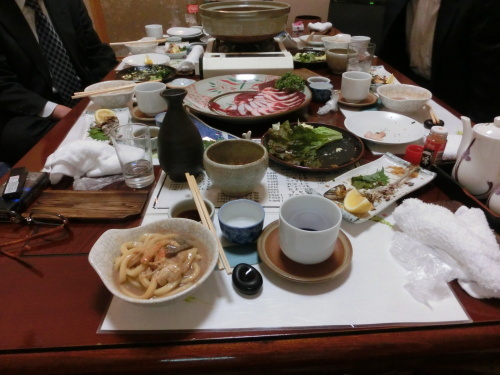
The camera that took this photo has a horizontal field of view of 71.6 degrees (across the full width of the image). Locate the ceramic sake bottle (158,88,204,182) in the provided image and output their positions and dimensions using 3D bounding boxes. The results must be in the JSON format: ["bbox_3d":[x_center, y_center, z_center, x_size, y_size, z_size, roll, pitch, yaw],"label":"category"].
[{"bbox_3d":[-0.128,-0.092,0.638,0.085,0.168,0.085,0,34,0],"label":"ceramic sake bottle"}]

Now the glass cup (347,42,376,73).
[{"bbox_3d":[0.372,-0.414,1.161,0.087,0.115,0.087,0,33,0],"label":"glass cup"}]

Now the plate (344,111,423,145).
[{"bbox_3d":[0.312,-0.134,0.812,0.178,0.023,0.178,0,33,0],"label":"plate"}]

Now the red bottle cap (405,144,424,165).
[{"bbox_3d":[0.299,-0.059,0.632,0.031,0.024,0.031,0,34,0],"label":"red bottle cap"}]

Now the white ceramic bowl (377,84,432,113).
[{"bbox_3d":[0.419,-0.240,0.953,0.139,0.048,0.139,0,33,0],"label":"white ceramic bowl"}]

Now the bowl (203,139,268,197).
[{"bbox_3d":[-0.024,-0.031,0.629,0.112,0.076,0.112,0,34,0],"label":"bowl"}]

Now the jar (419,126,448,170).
[{"bbox_3d":[0.365,-0.080,0.681,0.041,0.075,0.041,0,33,0],"label":"jar"}]

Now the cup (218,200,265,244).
[{"bbox_3d":[-0.011,0.055,0.501,0.067,0.044,0.067,0,33,0],"label":"cup"}]

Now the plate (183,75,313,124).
[{"bbox_3d":[-0.003,-0.238,0.958,0.344,0.049,0.344,0,34,0],"label":"plate"}]

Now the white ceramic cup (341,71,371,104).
[{"bbox_3d":[0.300,-0.283,0.990,0.082,0.070,0.082,0,34,0],"label":"white ceramic cup"}]

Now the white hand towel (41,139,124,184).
[{"bbox_3d":[-0.302,-0.052,0.661,0.168,0.050,0.092,-8,34,-13],"label":"white hand towel"}]

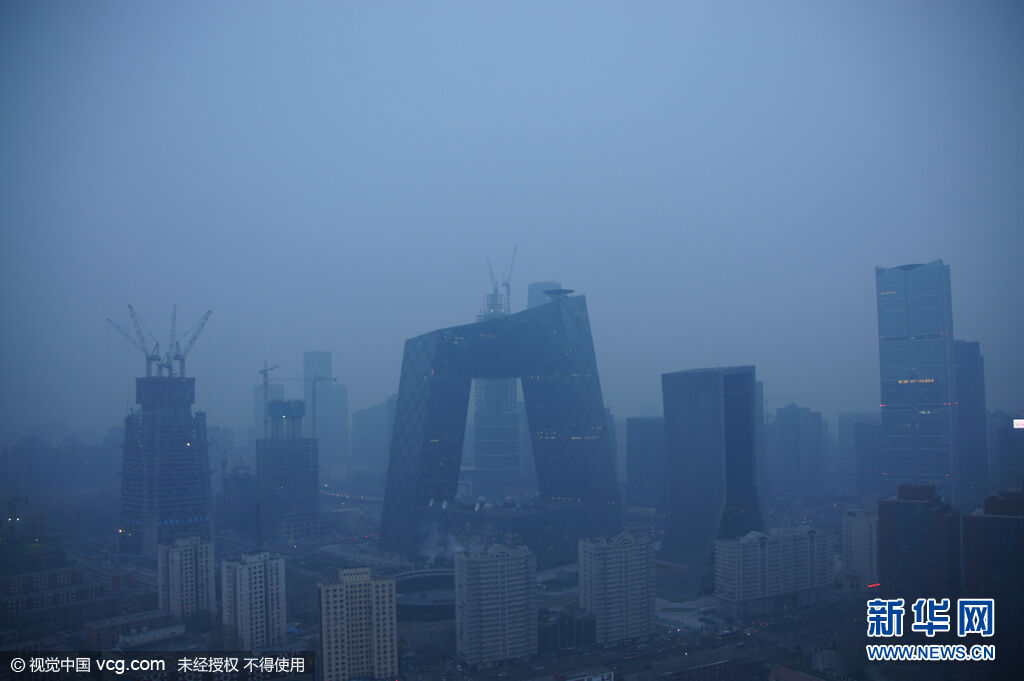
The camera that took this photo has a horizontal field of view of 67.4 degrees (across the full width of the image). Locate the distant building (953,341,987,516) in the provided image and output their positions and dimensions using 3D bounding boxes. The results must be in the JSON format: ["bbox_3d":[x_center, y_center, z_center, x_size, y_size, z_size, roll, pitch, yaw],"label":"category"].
[{"bbox_3d":[478.760,94.210,810.140,35.000,188.000,36.000,-3,-4,26],"label":"distant building"}]

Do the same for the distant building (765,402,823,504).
[{"bbox_3d":[363.870,138.740,978.040,45.000,121.000,45.000,0,-4,-25],"label":"distant building"}]

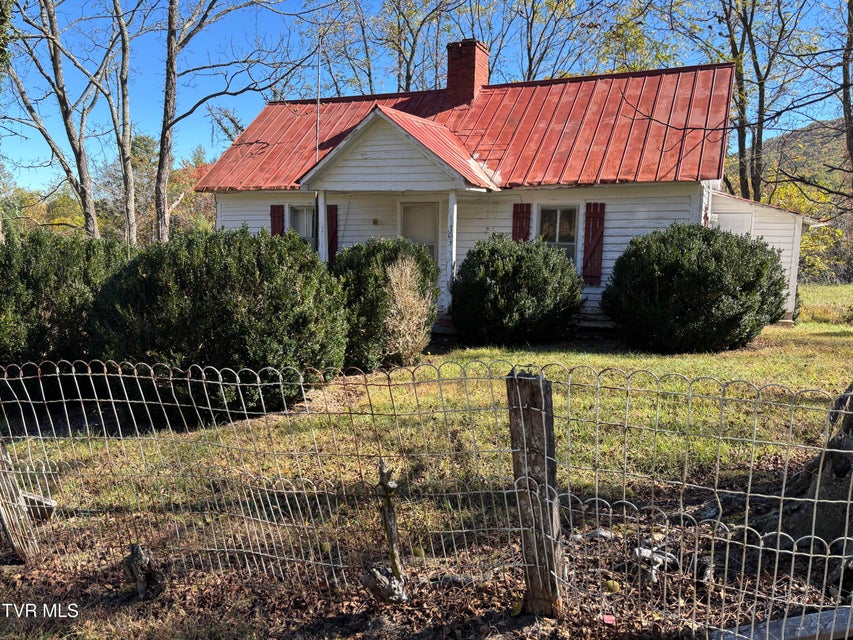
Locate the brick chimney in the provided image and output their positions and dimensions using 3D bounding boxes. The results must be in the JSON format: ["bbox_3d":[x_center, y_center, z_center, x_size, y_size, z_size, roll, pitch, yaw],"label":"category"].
[{"bbox_3d":[0.903,-5.231,13.801,0.650,1.270,0.860,4,11,23],"label":"brick chimney"}]

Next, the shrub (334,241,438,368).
[{"bbox_3d":[-0.495,-0.234,7.744,1.400,1.580,1.400,0,10,0],"label":"shrub"}]

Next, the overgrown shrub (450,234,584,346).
[{"bbox_3d":[1.422,-0.509,10.064,2.080,1.660,1.950,4,11,23],"label":"overgrown shrub"}]

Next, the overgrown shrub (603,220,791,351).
[{"bbox_3d":[4.028,-0.526,9.699,2.620,1.880,2.400,4,11,23],"label":"overgrown shrub"}]

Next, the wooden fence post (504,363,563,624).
[{"bbox_3d":[0.436,0.688,2.530,0.150,0.990,0.135,-1,11,22],"label":"wooden fence post"}]

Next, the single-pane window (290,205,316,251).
[{"bbox_3d":[-2.576,-1.717,13.474,0.740,1.360,0.100,4,11,23],"label":"single-pane window"}]

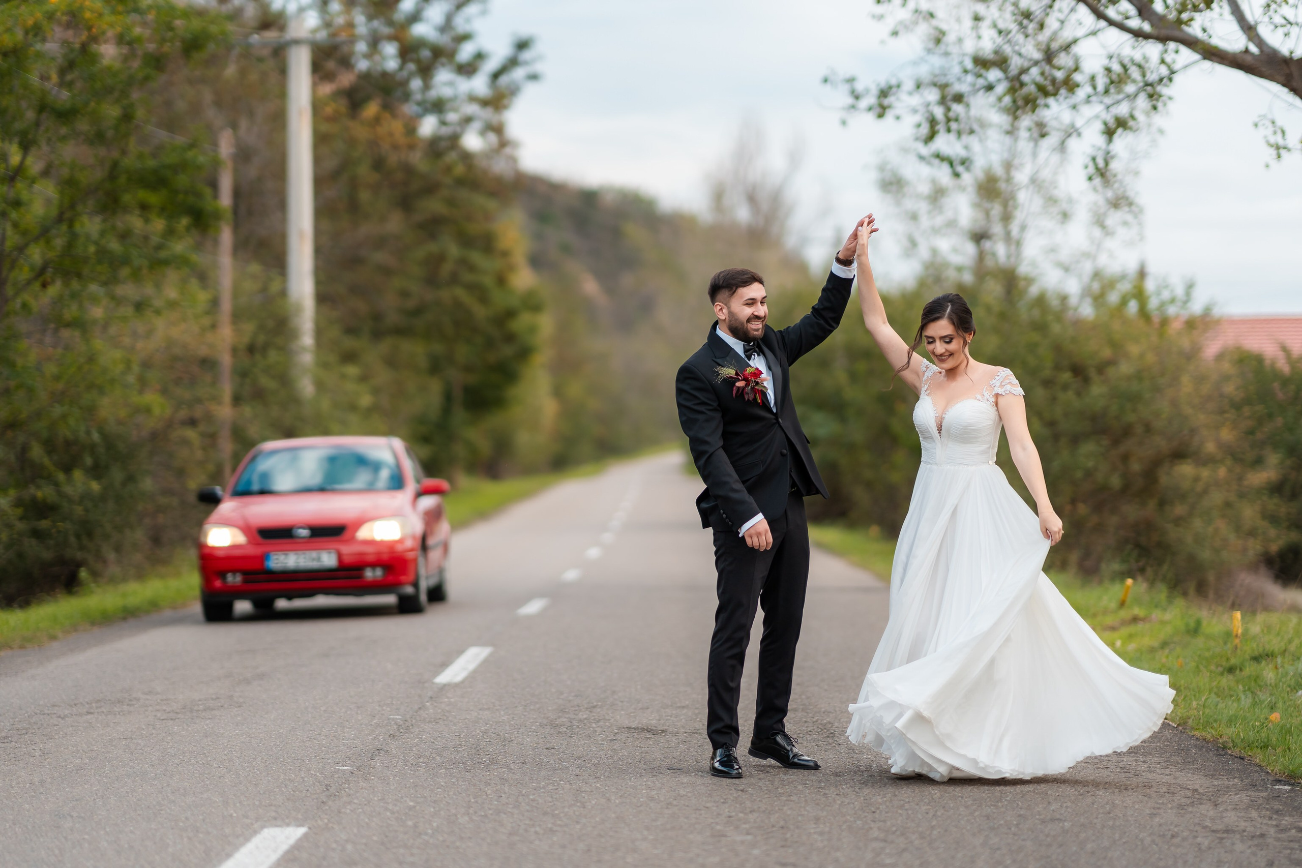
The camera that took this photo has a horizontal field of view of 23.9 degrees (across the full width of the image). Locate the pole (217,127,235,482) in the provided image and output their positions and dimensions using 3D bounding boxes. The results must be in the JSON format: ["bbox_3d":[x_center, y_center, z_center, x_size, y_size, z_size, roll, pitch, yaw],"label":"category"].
[{"bbox_3d":[-5.950,-1.330,43.000,0.190,5.950,0.190,-1,-1,0],"label":"pole"}]

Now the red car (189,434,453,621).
[{"bbox_3d":[-2.570,0.710,24.800,1.870,1.420,4.120,-2,-1,0],"label":"red car"}]

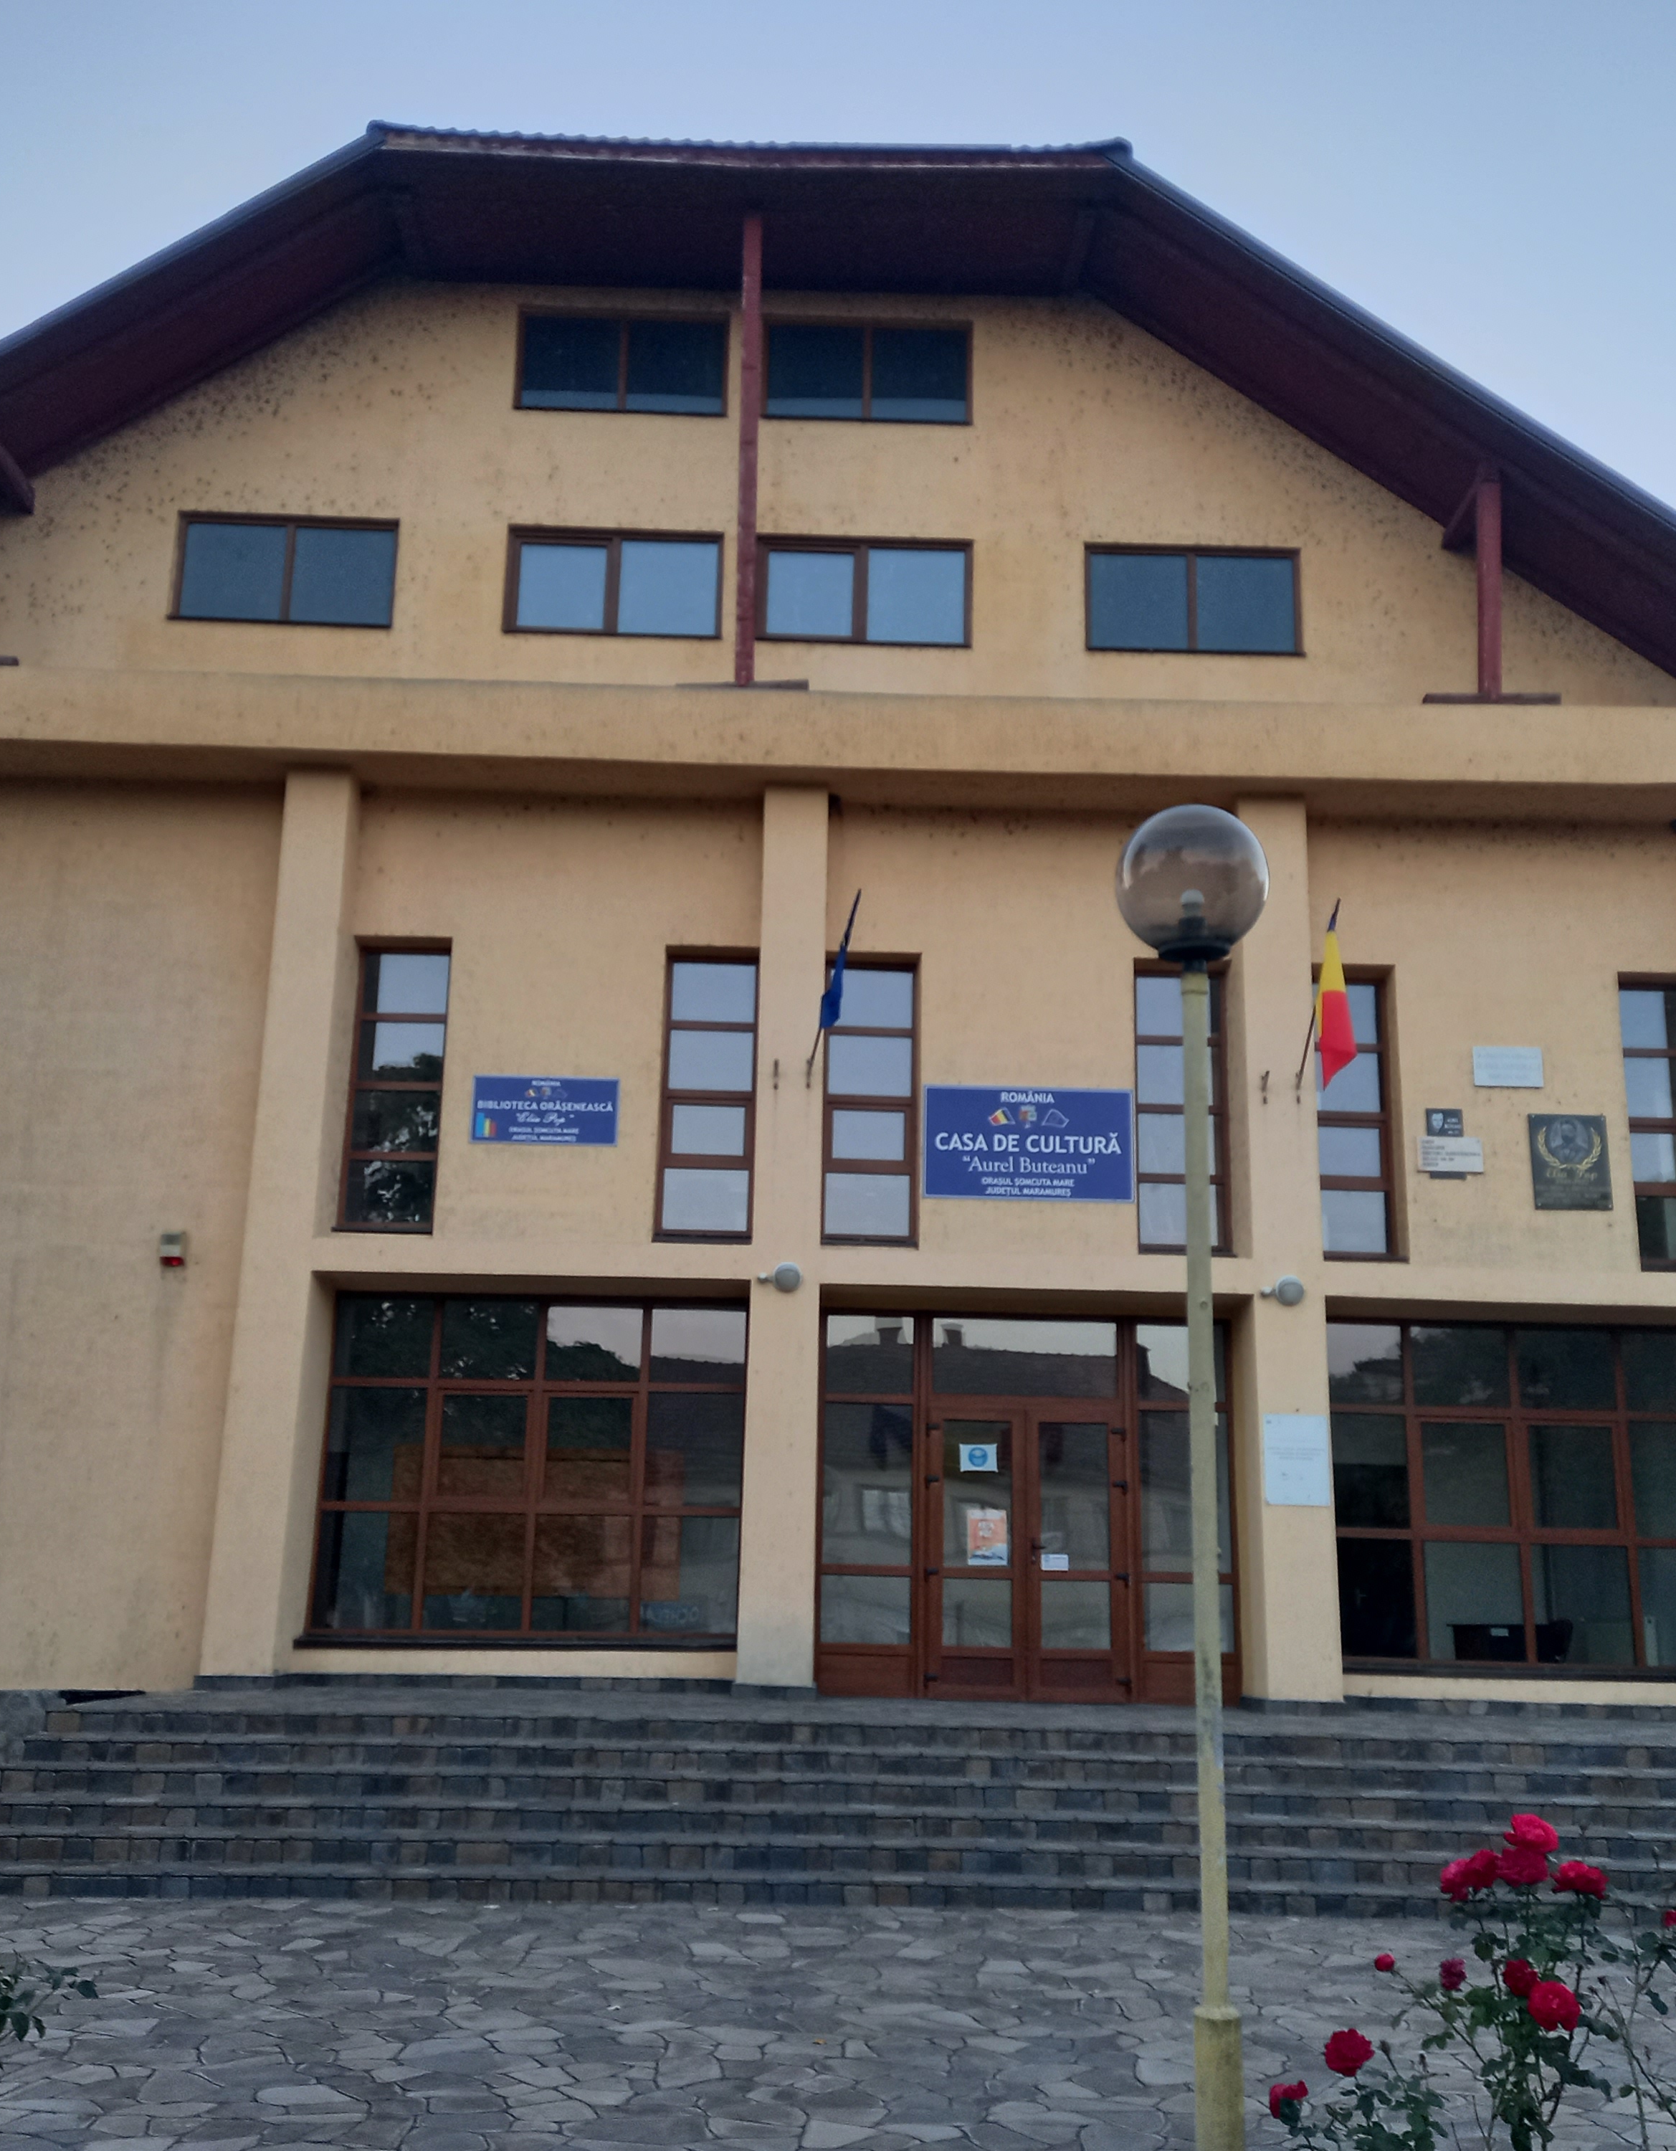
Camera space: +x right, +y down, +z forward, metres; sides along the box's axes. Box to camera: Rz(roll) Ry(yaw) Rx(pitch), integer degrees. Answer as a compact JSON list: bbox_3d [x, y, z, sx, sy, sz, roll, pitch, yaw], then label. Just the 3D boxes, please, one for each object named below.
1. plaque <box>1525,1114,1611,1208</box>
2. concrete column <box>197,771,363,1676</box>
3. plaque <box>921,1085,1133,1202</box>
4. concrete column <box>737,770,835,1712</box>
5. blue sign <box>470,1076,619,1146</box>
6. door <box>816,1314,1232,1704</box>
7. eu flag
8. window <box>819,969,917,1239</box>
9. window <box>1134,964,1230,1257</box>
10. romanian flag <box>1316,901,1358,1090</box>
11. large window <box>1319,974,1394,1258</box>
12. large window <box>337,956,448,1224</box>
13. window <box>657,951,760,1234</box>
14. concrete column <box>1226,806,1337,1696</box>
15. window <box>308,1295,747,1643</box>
[{"bbox_3d":[5.945,0.707,16.780,0.640,0.789,0.030,1,-14,-1],"label":"plaque"},{"bbox_3d":[-4.233,1.039,16.030,0.527,6.946,0.620,1,-15,0],"label":"concrete column"},{"bbox_3d":[1.521,0.543,16.460,1.662,0.912,0.050,1,-15,0],"label":"plaque"},{"bbox_3d":[-0.400,1.147,16.298,0.555,7.012,0.550,1,-14,-1],"label":"concrete column"},{"bbox_3d":[-2.329,0.280,16.484,1.161,0.553,0.050,1,-15,0],"label":"blue sign"},{"bbox_3d":[1.477,3.364,16.230,3.294,2.936,0.120,1,-15,0],"label":"door"},{"bbox_3d":[0.014,-0.894,16.296,0.344,1.218,0.250,1,-14,-1],"label":"eu flag"},{"bbox_3d":[0.259,0.225,17.112,0.782,2.378,0.120,1,-14,-1],"label":"window"},{"bbox_3d":[2.833,0.289,17.155,0.798,2.378,0.120,1,-14,-1],"label":"window"},{"bbox_3d":[3.817,-0.612,15.828,0.292,1.460,0.360,1,-15,0],"label":"romanian flag"},{"bbox_3d":[4.184,0.323,17.177,0.798,2.378,0.120,1,-14,-1],"label":"large window"},{"bbox_3d":[-3.618,0.129,17.047,0.814,2.378,0.120,1,-14,-1],"label":"large window"},{"bbox_3d":[-1.023,0.165,16.871,0.760,2.370,0.140,1,-15,0],"label":"window"},{"bbox_3d":[3.497,1.244,16.363,0.556,7.075,0.550,1,-14,-1],"label":"concrete column"},{"bbox_3d":[-2.363,3.082,16.260,3.312,2.673,0.140,1,-15,0],"label":"window"}]

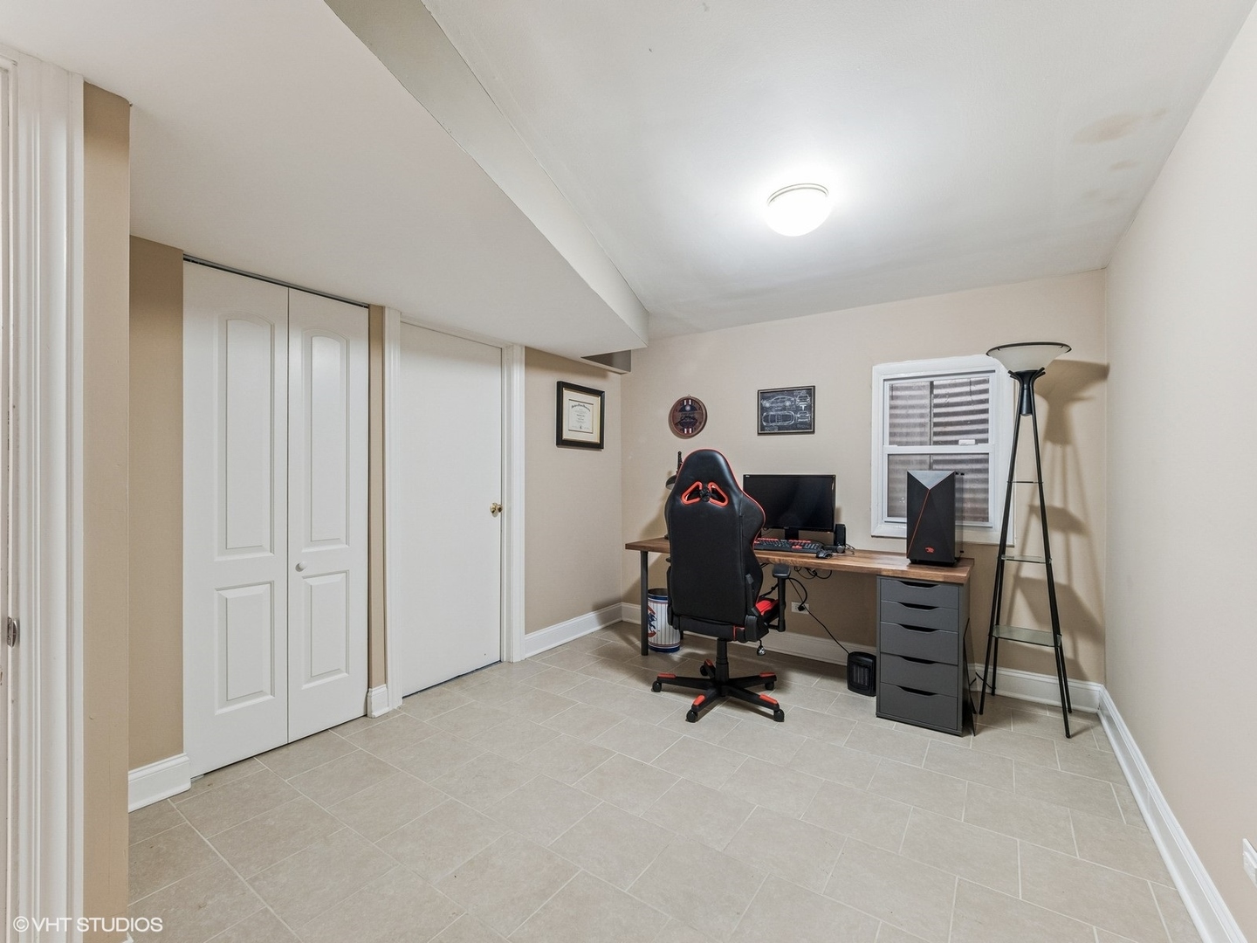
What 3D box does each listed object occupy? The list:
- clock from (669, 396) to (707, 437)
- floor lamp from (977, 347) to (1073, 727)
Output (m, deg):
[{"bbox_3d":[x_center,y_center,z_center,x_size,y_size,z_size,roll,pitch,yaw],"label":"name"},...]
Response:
[{"bbox_3d":[0.456,-0.404,3.819,0.305,0.305,0.040,0,0,34],"label":"clock"},{"bbox_3d":[1.982,0.304,2.537,0.360,1.810,0.360,0,0,35],"label":"floor lamp"}]

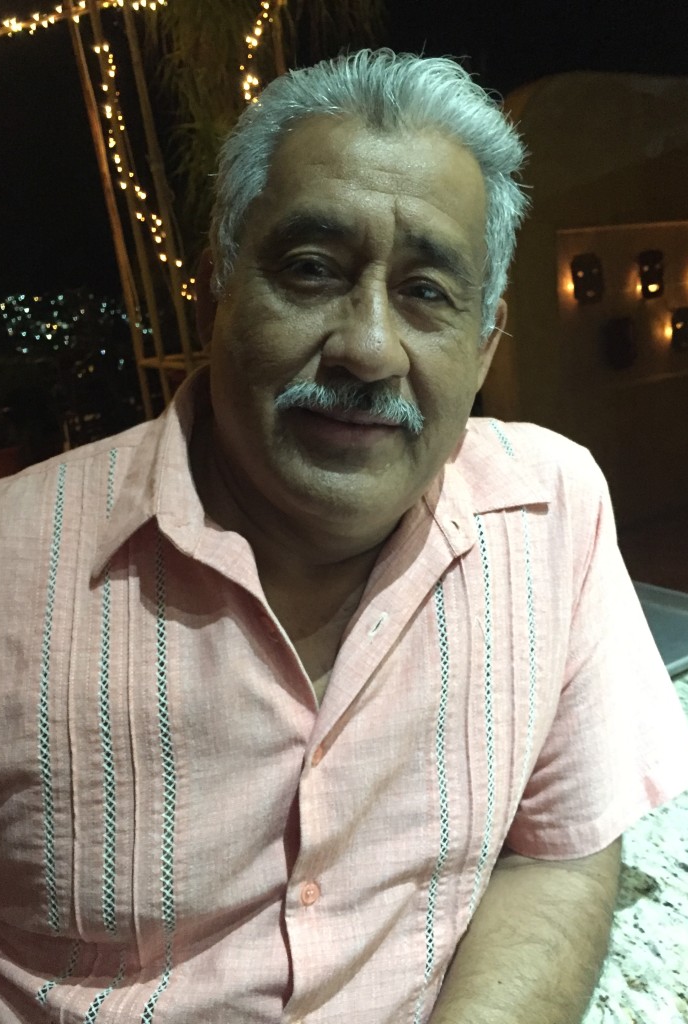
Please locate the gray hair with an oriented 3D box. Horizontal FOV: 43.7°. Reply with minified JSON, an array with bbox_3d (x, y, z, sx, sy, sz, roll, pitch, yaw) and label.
[{"bbox_3d":[0.018,-0.184,0.546,0.196,0.190,0.200,9,14,-9],"label":"gray hair"}]

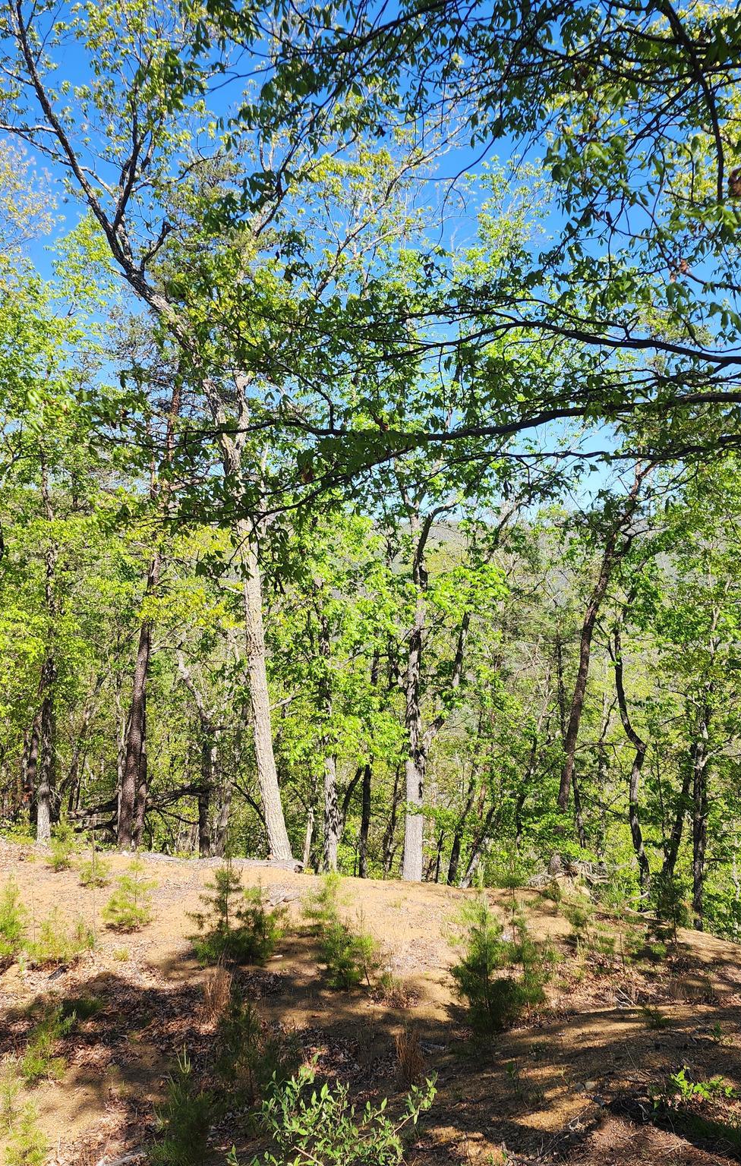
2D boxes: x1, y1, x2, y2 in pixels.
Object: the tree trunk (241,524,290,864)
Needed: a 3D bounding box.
[{"bbox_3d":[-1.220,1.284,12.000,0.296,3.895,0.254,-5,0,0],"label":"tree trunk"}]

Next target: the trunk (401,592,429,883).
[{"bbox_3d":[0.478,1.687,11.300,0.226,3.177,0.199,2,0,0],"label":"trunk"}]

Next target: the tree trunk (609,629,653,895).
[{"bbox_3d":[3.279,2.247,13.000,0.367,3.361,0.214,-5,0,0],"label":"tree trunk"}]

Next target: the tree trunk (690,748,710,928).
[{"bbox_3d":[3.919,3.037,12.300,0.188,2.126,0.159,0,0,0],"label":"tree trunk"}]

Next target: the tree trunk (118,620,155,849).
[{"bbox_3d":[-2.860,1.844,12.800,0.301,2.896,0.286,4,0,0],"label":"tree trunk"}]

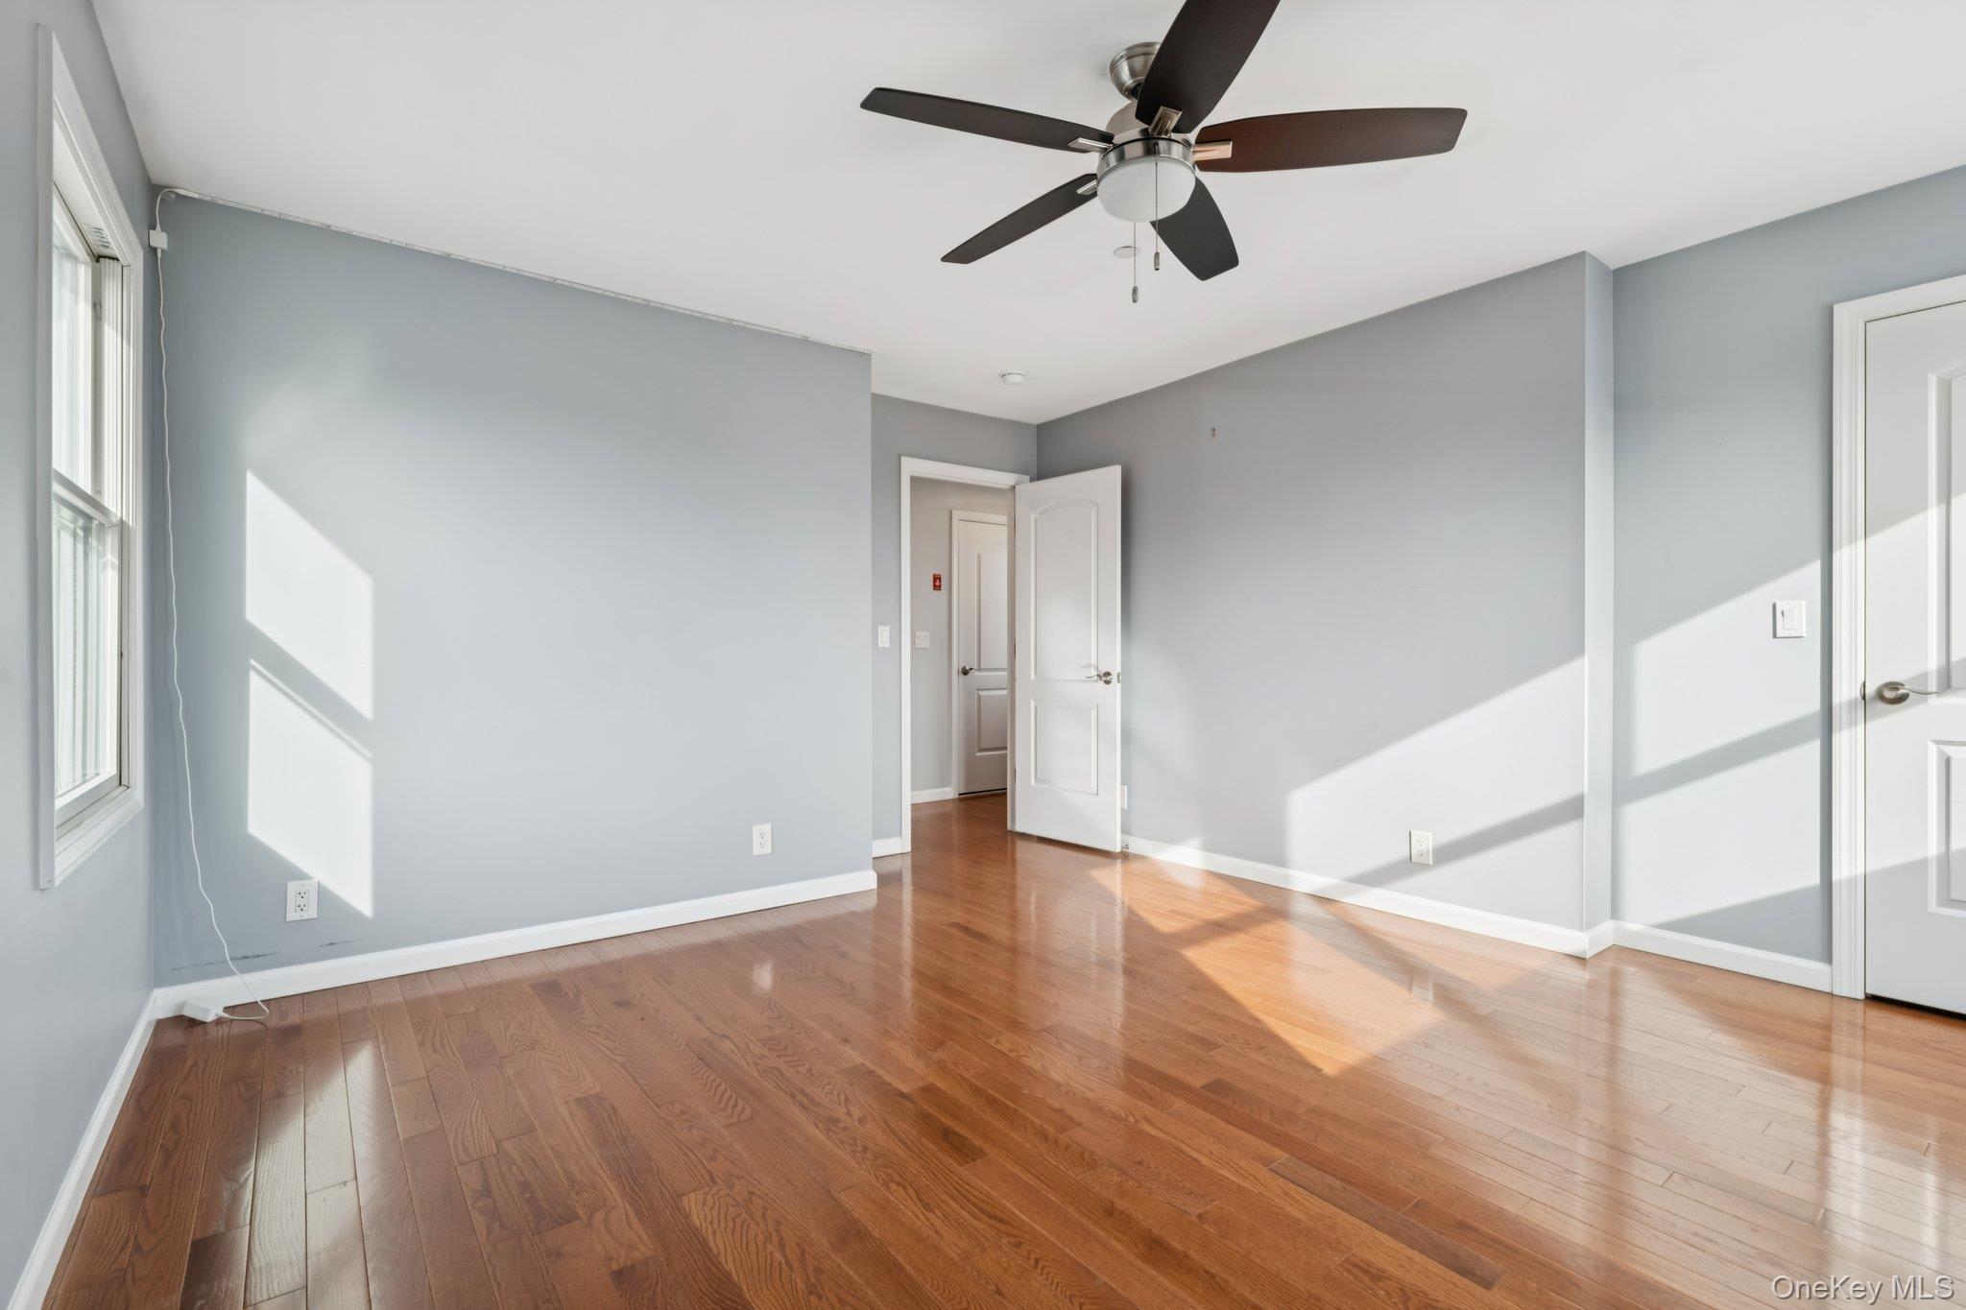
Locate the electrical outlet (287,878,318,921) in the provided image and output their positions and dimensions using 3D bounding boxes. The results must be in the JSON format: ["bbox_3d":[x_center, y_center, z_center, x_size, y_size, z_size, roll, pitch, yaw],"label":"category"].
[{"bbox_3d":[-2.129,0.771,2.736,0.076,0.121,0.012,0,0,-38],"label":"electrical outlet"}]

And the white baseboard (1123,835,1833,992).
[{"bbox_3d":[1.646,1.003,3.749,0.270,0.093,2.870,0,0,-38],"label":"white baseboard"}]

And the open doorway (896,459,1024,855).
[{"bbox_3d":[-0.108,-0.004,5.008,0.910,2.123,0.140,0,0,-38],"label":"open doorway"}]

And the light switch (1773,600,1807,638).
[{"bbox_3d":[2.561,-0.114,2.769,0.014,0.119,0.072,0,0,-38],"label":"light switch"}]

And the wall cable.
[{"bbox_3d":[-2.259,-0.151,2.558,0.265,2.425,0.140,0,0,-38],"label":"wall cable"}]

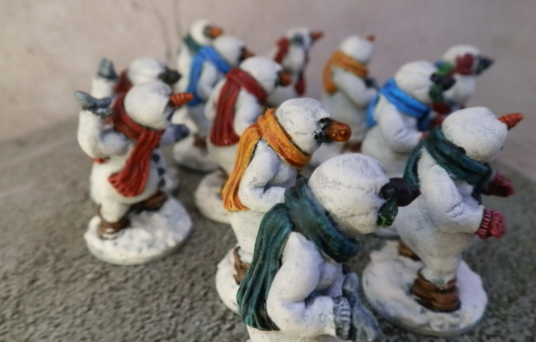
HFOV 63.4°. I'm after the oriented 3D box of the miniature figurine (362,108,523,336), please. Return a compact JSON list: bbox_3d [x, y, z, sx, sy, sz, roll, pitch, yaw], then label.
[{"bbox_3d":[0.036,0.008,0.091,0.029,0.043,0.028,-3,26,-8],"label":"miniature figurine"}]

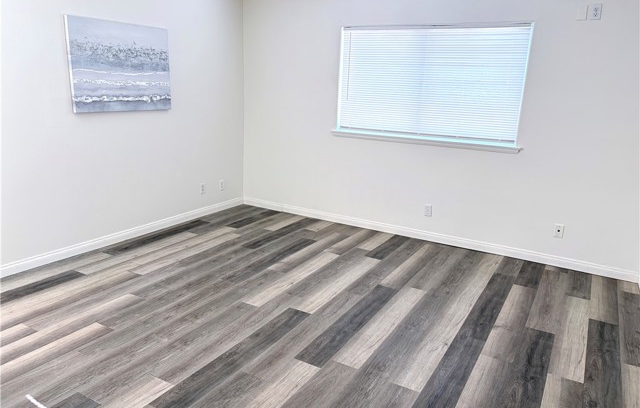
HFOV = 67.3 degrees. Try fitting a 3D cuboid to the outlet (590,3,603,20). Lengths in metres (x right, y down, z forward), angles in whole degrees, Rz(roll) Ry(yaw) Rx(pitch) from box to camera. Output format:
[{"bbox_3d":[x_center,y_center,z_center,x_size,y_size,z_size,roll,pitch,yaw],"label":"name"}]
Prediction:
[{"bbox_3d":[2.176,-1.511,3.781,0.071,0.116,0.012,10,17,29],"label":"outlet"}]

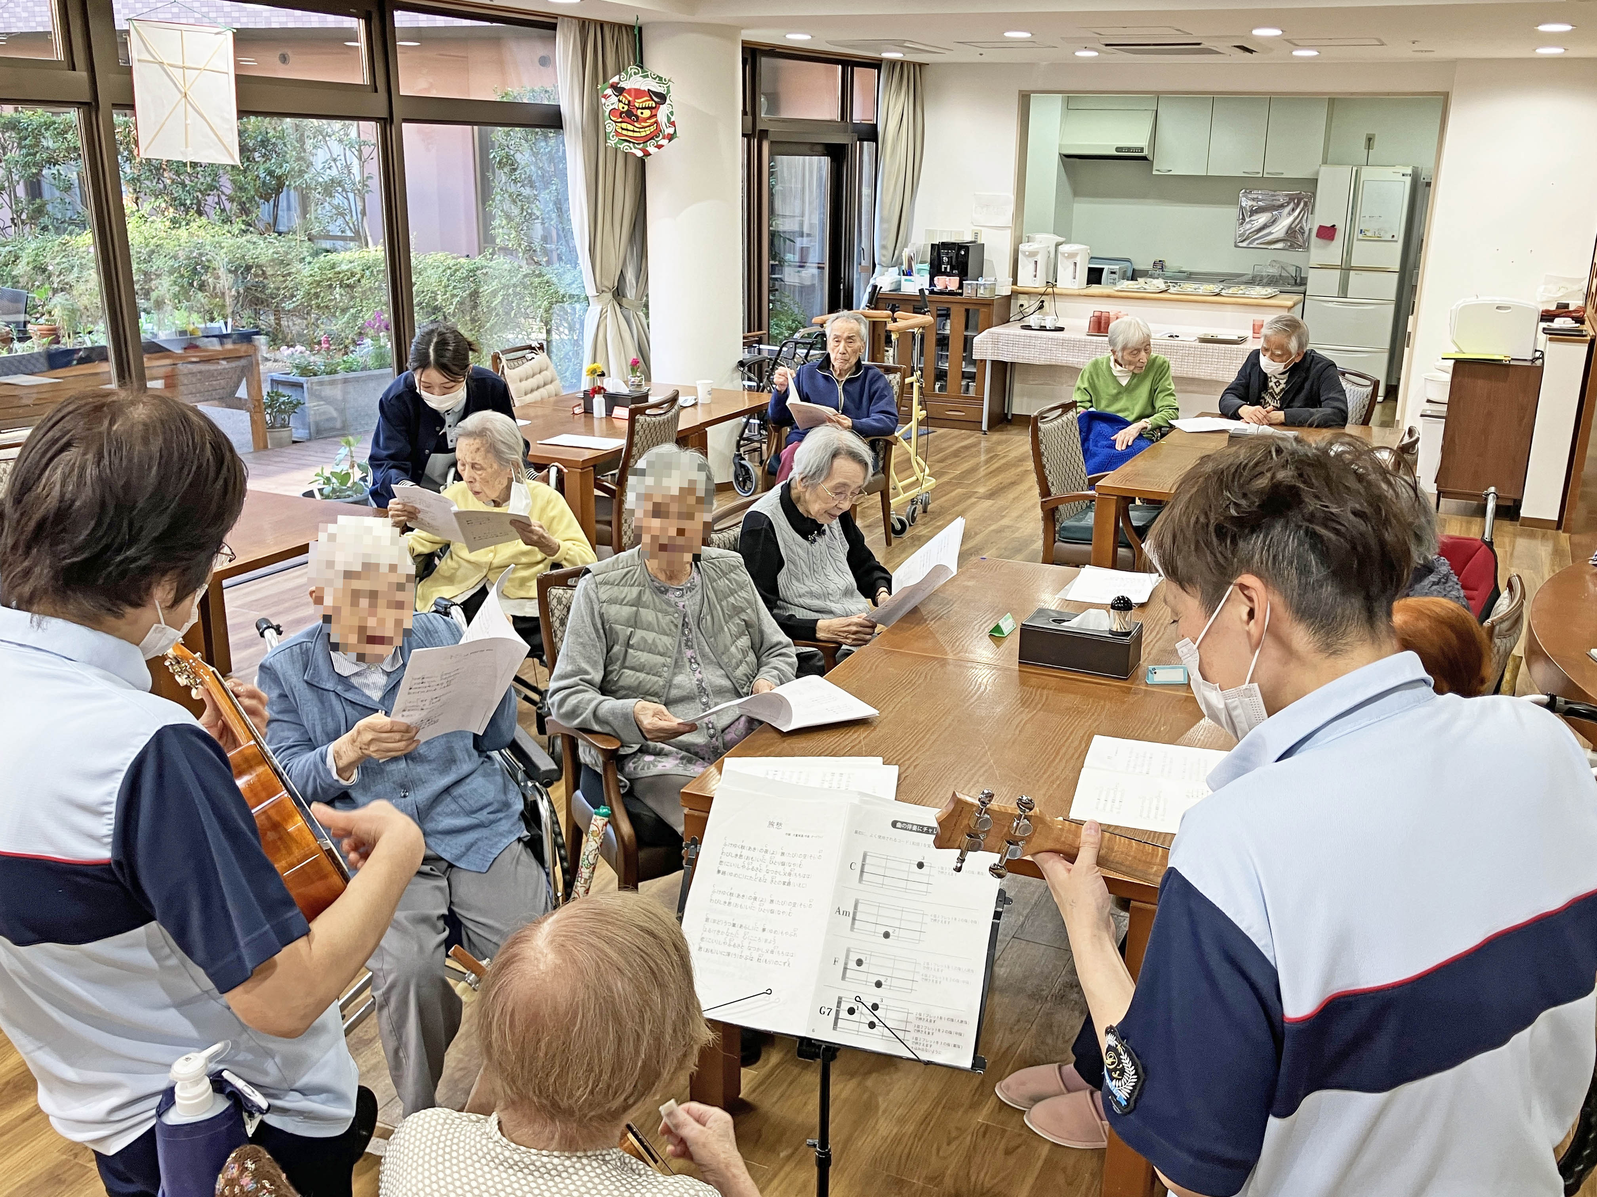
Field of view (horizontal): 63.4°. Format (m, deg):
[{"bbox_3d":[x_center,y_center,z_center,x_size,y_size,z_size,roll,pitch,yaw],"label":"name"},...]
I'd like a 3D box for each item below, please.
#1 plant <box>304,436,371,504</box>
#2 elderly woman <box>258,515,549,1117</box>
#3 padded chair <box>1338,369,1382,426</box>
[{"bbox_3d":[-2.229,-0.507,6.290,0.380,0.580,0.380,9,20,24],"label":"plant"},{"bbox_3d":[-0.785,0.387,2.510,0.550,1.150,0.720,-7,19,-22],"label":"elderly woman"},{"bbox_3d":[2.496,-0.669,6.444,0.590,0.910,0.570,-7,19,-21],"label":"padded chair"}]

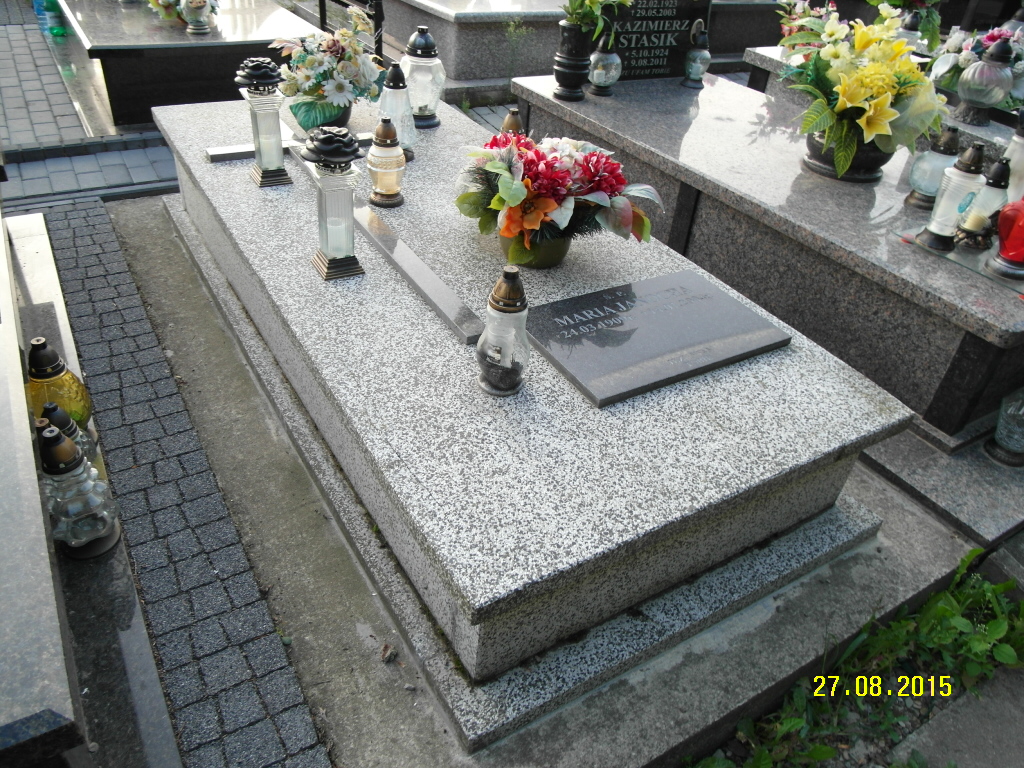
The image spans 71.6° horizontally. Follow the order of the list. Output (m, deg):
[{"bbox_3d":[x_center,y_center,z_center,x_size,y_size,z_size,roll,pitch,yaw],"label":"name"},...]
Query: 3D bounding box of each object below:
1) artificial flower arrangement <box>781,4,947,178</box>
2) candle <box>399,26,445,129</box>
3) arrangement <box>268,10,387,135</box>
[{"bbox_3d":[1.170,-0.935,2.345,0.500,0.450,0.420,-4,35,-15],"label":"artificial flower arrangement"},{"bbox_3d":[-0.306,-1.110,2.575,0.165,0.326,0.165,6,36,-5],"label":"candle"},{"bbox_3d":[-0.625,-1.052,2.390,0.368,0.367,0.330,-15,43,-29],"label":"arrangement"}]

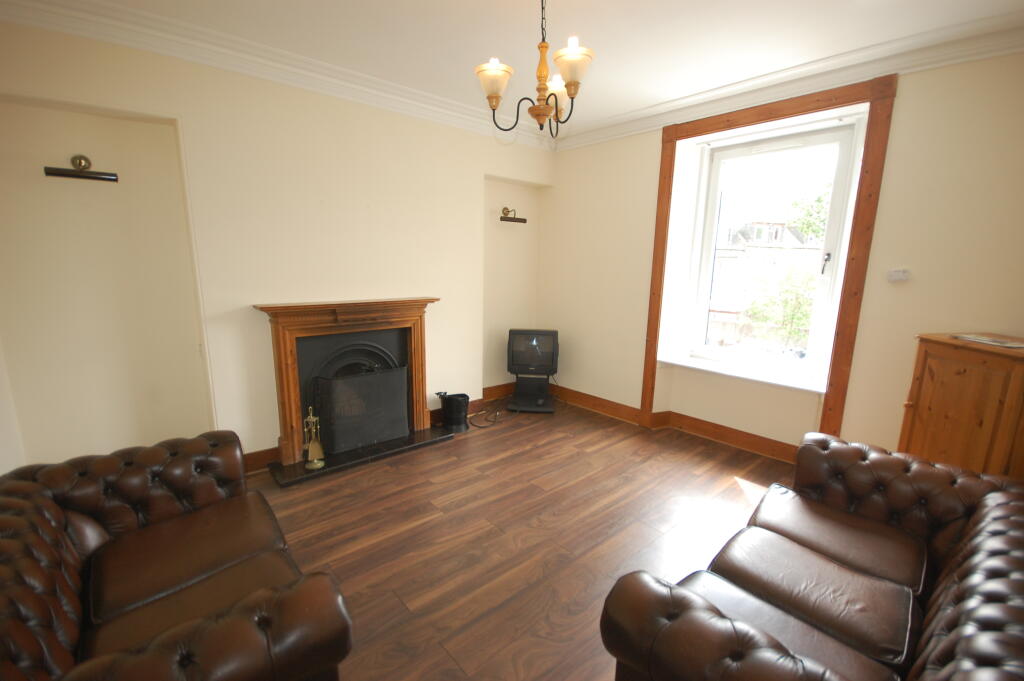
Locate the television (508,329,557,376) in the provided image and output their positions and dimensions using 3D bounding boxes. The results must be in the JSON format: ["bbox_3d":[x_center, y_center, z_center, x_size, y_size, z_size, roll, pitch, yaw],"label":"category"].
[{"bbox_3d":[0.237,0.086,4.586,0.518,0.468,0.443,2,11,4],"label":"television"}]

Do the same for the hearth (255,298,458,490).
[{"bbox_3d":[-1.152,0.310,3.349,1.368,1.214,0.388,-8,14,-40],"label":"hearth"}]

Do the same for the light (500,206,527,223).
[{"bbox_3d":[-0.020,-1.307,4.417,0.338,0.157,0.151,-8,14,-40],"label":"light"}]

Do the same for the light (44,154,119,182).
[{"bbox_3d":[-2.413,-0.974,2.395,0.296,0.144,0.151,-8,14,-40],"label":"light"}]

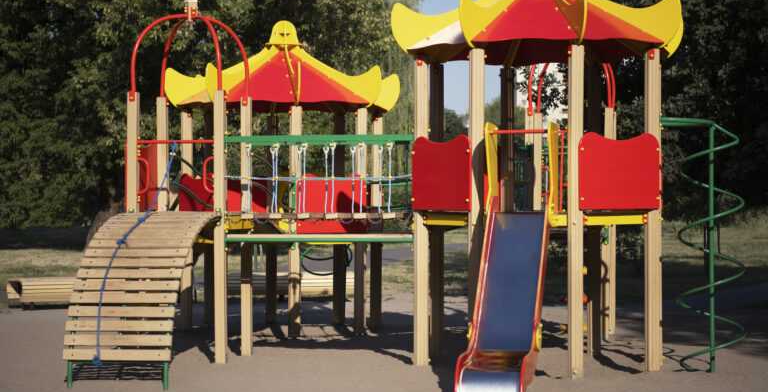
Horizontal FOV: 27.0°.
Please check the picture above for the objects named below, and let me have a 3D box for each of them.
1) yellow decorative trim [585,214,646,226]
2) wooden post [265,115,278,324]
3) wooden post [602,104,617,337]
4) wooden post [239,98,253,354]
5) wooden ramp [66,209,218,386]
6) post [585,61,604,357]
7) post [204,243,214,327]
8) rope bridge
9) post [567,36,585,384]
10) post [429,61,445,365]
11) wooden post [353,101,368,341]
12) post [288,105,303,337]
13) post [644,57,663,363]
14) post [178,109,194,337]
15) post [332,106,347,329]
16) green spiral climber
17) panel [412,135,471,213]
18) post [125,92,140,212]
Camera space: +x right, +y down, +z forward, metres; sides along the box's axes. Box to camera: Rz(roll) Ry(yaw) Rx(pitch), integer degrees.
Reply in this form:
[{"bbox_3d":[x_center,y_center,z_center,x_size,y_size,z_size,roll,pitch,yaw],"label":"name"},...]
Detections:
[{"bbox_3d":[2.170,0.233,14.968,0.760,0.085,0.045,0,-1,-33],"label":"yellow decorative trim"},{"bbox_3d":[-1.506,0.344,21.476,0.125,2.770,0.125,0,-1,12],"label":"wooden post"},{"bbox_3d":[2.689,0.338,19.198,0.110,2.750,0.110,0,-1,12],"label":"wooden post"},{"bbox_3d":[-1.441,0.320,16.828,0.110,2.722,0.110,0,-1,11],"label":"wooden post"},{"bbox_3d":[-2.181,0.900,14.841,0.950,1.530,2.300,0,-1,7],"label":"wooden ramp"},{"bbox_3d":[2.086,0.143,15.804,0.108,2.868,0.108,0,0,34],"label":"post"},{"bbox_3d":[-2.124,0.305,19.432,0.108,2.569,0.108,0,0,34],"label":"post"},{"bbox_3d":[-0.535,-0.188,16.263,1.900,0.840,0.920,0,-1,9],"label":"rope bridge"},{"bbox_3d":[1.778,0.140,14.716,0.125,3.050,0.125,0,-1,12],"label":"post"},{"bbox_3d":[0.513,0.142,15.508,0.108,2.868,0.108,0,0,34],"label":"post"},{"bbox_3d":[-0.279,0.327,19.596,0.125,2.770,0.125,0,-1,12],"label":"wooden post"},{"bbox_3d":[-0.981,0.299,17.680,0.108,2.569,0.108,0,0,-11],"label":"post"},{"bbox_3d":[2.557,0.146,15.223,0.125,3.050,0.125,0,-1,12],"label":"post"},{"bbox_3d":[-2.302,0.302,18.584,0.108,2.569,0.108,0,0,-11],"label":"post"},{"bbox_3d":[-0.551,0.306,19.727,0.108,2.569,0.108,0,0,34],"label":"post"},{"bbox_3d":[2.860,0.432,14.399,0.780,2.280,0.650,0,0,12],"label":"green spiral climber"},{"bbox_3d":[0.548,-0.212,15.259,0.040,0.740,1.000,0,-1,-33],"label":"panel"},{"bbox_3d":[-2.375,0.293,15.120,0.108,2.563,0.108,0,0,11],"label":"post"}]

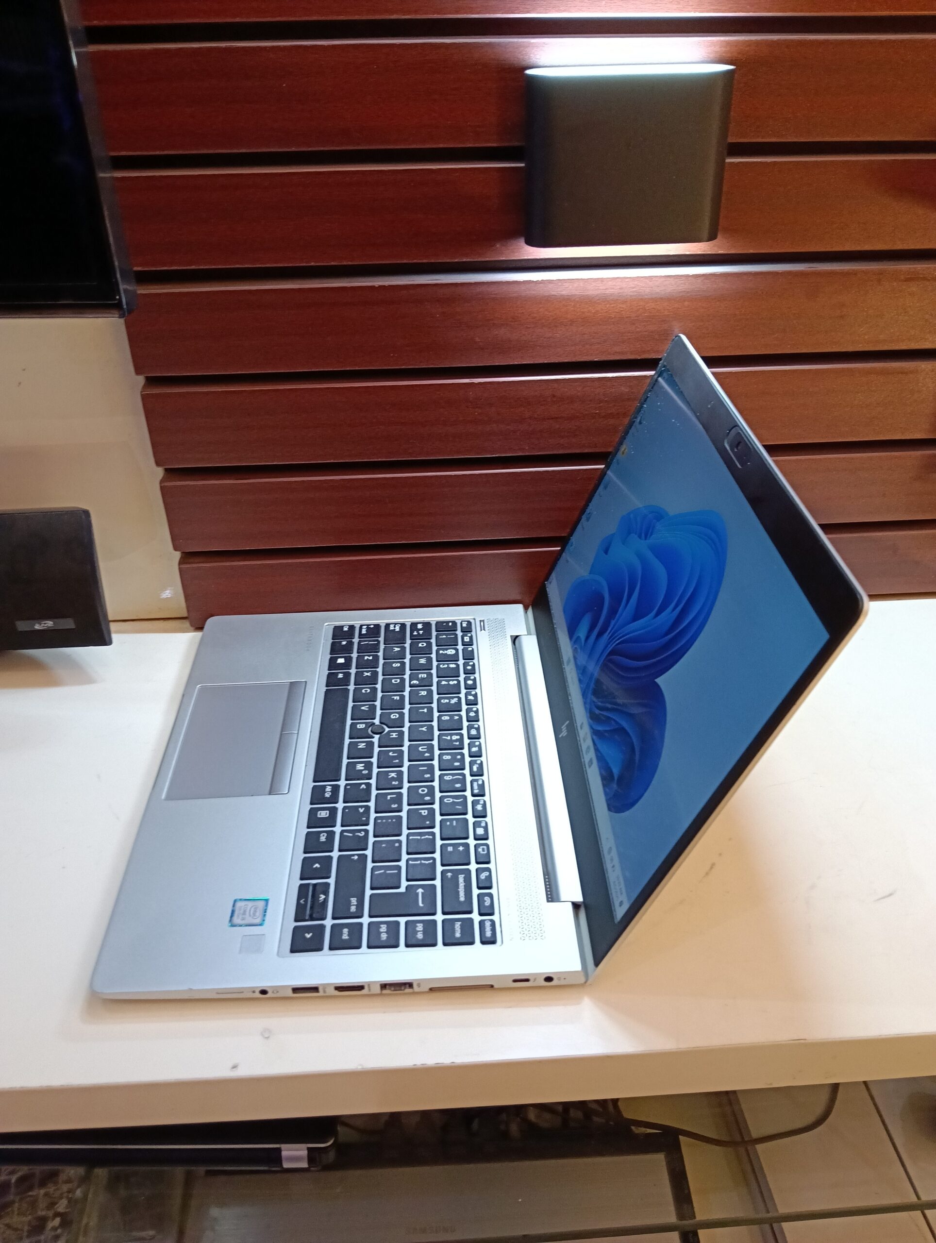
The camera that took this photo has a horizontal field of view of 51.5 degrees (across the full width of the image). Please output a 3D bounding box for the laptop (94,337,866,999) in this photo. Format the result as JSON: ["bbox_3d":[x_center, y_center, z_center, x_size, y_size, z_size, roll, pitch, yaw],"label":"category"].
[{"bbox_3d":[-0.021,-0.001,0.545,0.335,0.219,0.326,-2,34,-2],"label":"laptop"}]

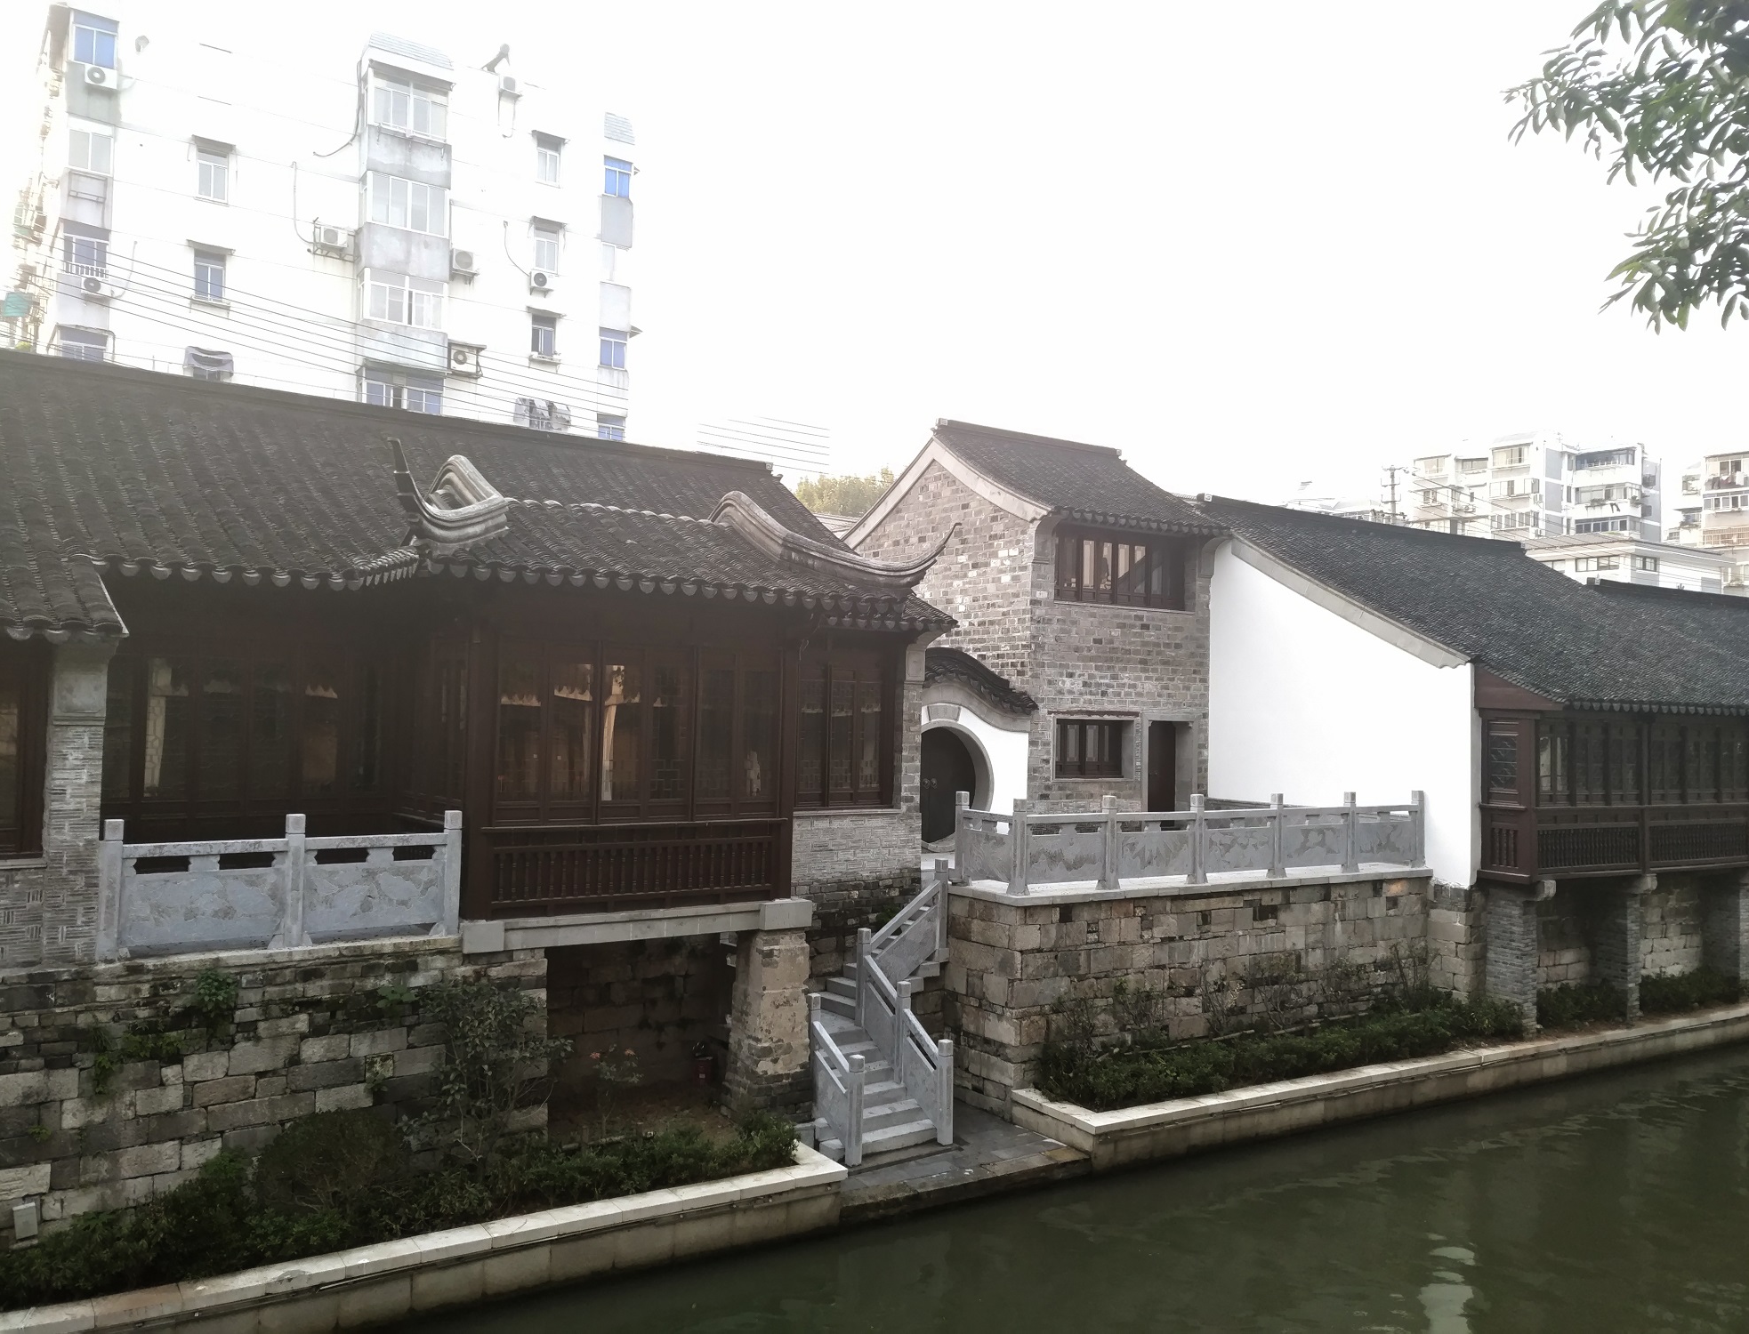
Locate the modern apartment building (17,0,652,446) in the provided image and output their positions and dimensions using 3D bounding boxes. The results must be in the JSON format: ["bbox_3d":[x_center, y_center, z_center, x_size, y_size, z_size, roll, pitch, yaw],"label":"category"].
[{"bbox_3d":[-18.783,-7.728,43.934,16.000,21.900,15.000,3,-3,-34],"label":"modern apartment building"}]

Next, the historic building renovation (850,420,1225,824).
[{"bbox_3d":[2.895,-0.703,24.718,4.385,7.531,6.740,3,-3,-31],"label":"historic building renovation"}]

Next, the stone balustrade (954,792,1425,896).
[{"bbox_3d":[4.615,2.263,17.534,7.812,1.112,1.117,3,-3,-31],"label":"stone balustrade"}]

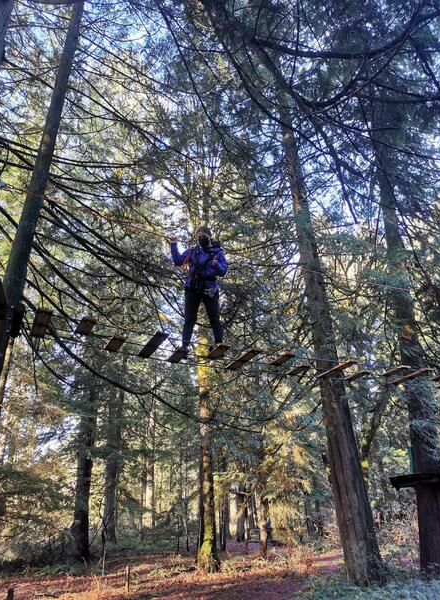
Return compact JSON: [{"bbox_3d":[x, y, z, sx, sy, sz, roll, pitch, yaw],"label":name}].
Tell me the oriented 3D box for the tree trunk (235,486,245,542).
[{"bbox_3d":[1.346,13.649,30.016,0.620,3.380,0.620,-1,-25,2],"label":"tree trunk"}]

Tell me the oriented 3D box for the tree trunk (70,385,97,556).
[{"bbox_3d":[-5.236,6.475,18.292,0.720,6.450,0.720,2,-25,-15],"label":"tree trunk"}]

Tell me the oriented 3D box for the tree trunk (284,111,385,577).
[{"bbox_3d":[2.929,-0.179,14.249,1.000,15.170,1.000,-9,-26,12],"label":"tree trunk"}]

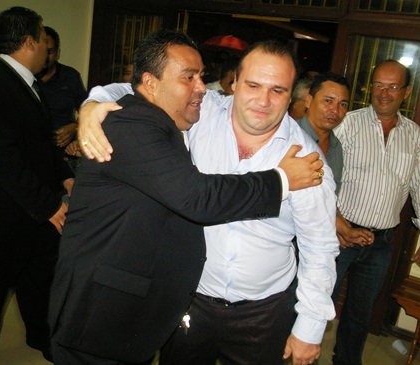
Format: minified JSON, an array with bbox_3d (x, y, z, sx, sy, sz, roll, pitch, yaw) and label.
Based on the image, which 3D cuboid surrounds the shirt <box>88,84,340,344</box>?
[{"bbox_3d":[-0.010,0.085,1.520,0.760,0.660,0.420,9,13,6],"label":"shirt"}]

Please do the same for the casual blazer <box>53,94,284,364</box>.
[{"bbox_3d":[-0.135,0.125,1.500,0.580,0.750,0.540,9,13,5],"label":"casual blazer"}]

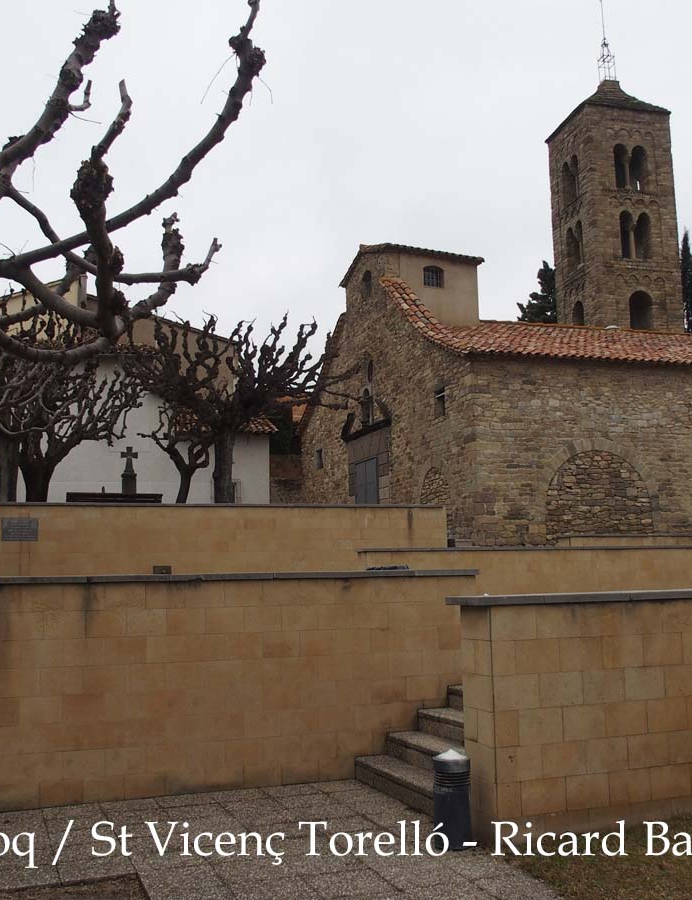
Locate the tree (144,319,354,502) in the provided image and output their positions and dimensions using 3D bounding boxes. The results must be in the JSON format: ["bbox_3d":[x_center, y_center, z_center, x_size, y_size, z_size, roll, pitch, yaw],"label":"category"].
[{"bbox_3d":[-1.918,-0.337,18.202,3.955,4.456,3.560,-1,-7,0],"label":"tree"}]

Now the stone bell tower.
[{"bbox_3d":[11.029,-5.560,39.385,3.656,19.952,3.656,1,-8,-16],"label":"stone bell tower"}]

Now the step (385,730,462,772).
[{"bbox_3d":[0.783,2.283,7.155,0.303,0.175,1.697,2,-8,-21],"label":"step"}]

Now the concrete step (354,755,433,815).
[{"bbox_3d":[0.523,2.450,7.044,0.303,0.175,1.697,2,-8,-21],"label":"concrete step"}]

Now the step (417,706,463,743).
[{"bbox_3d":[1.042,2.115,7.265,0.303,0.175,1.697,2,-8,-21],"label":"step"}]

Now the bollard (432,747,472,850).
[{"bbox_3d":[0.649,2.134,5.967,0.232,0.589,0.232,-1,-7,0],"label":"bollard"}]

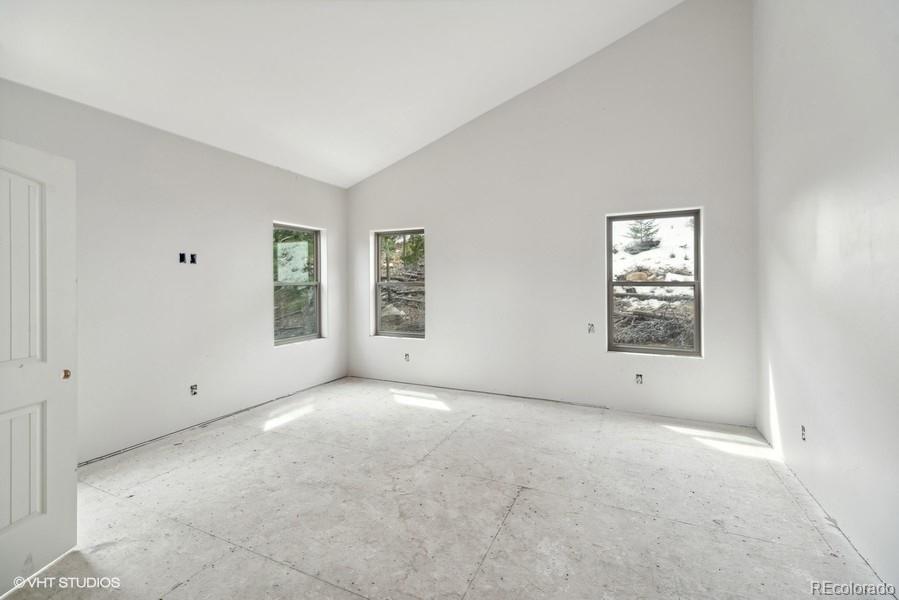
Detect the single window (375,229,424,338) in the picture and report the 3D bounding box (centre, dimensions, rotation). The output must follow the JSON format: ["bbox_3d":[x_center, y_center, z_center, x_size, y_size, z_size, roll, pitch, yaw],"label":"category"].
[{"bbox_3d":[-0.710,-0.238,5.480,0.900,1.500,0.100,1,2,25],"label":"single window"}]

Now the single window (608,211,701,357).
[{"bbox_3d":[2.219,-0.173,4.100,0.904,1.512,0.100,0,1,26],"label":"single window"}]

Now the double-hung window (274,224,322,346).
[{"bbox_3d":[-2.056,-0.202,4.983,0.100,1.513,0.905,0,1,26],"label":"double-hung window"}]

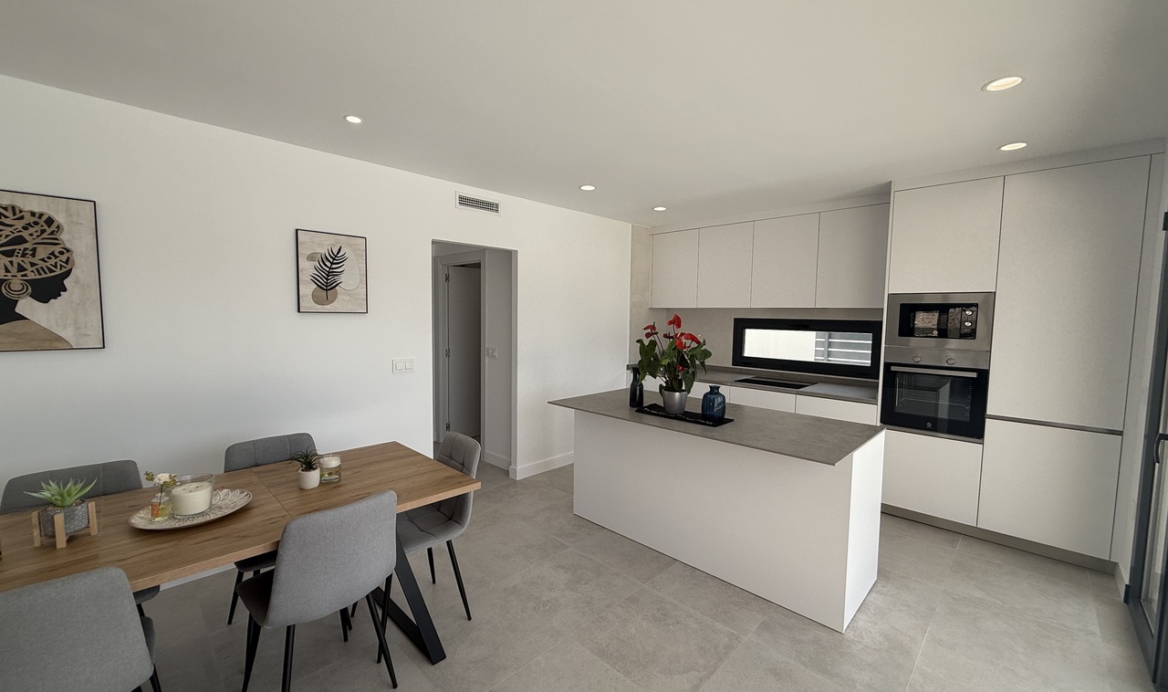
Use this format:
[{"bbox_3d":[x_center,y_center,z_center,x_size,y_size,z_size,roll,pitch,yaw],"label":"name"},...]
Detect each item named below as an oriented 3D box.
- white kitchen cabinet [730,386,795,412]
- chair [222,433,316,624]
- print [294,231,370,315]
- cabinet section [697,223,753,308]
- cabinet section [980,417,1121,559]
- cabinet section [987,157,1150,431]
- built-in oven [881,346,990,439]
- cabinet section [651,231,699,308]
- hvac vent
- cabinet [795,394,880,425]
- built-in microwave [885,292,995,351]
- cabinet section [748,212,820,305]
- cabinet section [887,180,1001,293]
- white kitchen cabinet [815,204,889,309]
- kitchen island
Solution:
[{"bbox_3d":[1.777,0.756,4.438,0.597,0.733,0.600,5,6,44],"label":"white kitchen cabinet"},{"bbox_3d":[-1.428,0.906,2.264,0.450,0.850,0.550,-3,6,-43],"label":"chair"},{"bbox_3d":[-1.600,-0.460,3.020,0.029,0.500,0.406,5,6,44],"label":"print"},{"bbox_3d":[1.558,-0.816,4.948,0.599,0.838,0.360,5,6,44],"label":"cabinet section"},{"bbox_3d":[3.094,0.858,3.172,0.600,0.739,0.610,5,6,44],"label":"cabinet section"},{"bbox_3d":[3.111,-0.311,3.088,0.600,1.548,0.610,5,6,44],"label":"cabinet section"},{"bbox_3d":[2.649,0.305,3.534,0.597,0.591,0.550,5,6,44],"label":"built-in oven"},{"bbox_3d":[1.128,-0.853,5.366,0.603,0.838,0.360,5,6,44],"label":"cabinet section"},{"bbox_3d":[-0.829,-1.131,3.768,0.022,0.126,0.413,5,6,44],"label":"hvac vent"},{"bbox_3d":[2.207,0.792,4.024,0.600,0.733,0.600,5,6,44],"label":"cabinet"},{"bbox_3d":[2.604,-0.185,3.445,0.597,0.393,0.400,5,6,44],"label":"built-in microwave"},{"bbox_3d":[1.988,-0.779,4.531,0.601,0.838,0.360,5,6,44],"label":"cabinet section"},{"bbox_3d":[2.688,-0.749,3.476,0.600,0.743,0.610,5,6,44],"label":"cabinet section"},{"bbox_3d":[2.419,-0.747,4.114,0.602,0.843,0.350,5,6,44],"label":"white kitchen cabinet"},{"bbox_3d":[0.719,0.866,2.983,1.825,0.890,0.950,5,6,44],"label":"kitchen island"}]

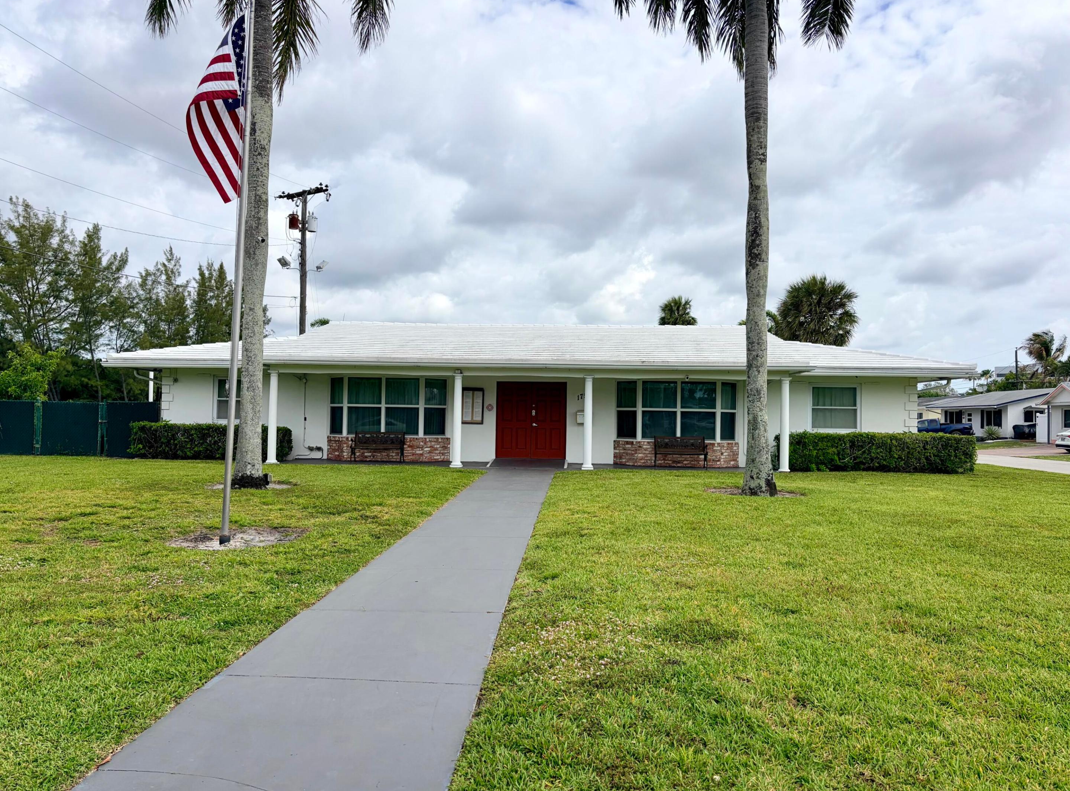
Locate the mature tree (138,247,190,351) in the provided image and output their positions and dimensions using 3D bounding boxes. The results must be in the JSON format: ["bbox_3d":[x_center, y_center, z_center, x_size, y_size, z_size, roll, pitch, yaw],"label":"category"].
[{"bbox_3d":[-23.070,-3.590,50.000,3.600,11.200,3.600,1,-1,0],"label":"mature tree"}]

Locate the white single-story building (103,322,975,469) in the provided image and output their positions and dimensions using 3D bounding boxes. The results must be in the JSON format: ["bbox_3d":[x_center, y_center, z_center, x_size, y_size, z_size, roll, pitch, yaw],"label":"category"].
[{"bbox_3d":[0.100,-0.200,23.800,20.400,4.000,11.400,1,-1,2],"label":"white single-story building"}]

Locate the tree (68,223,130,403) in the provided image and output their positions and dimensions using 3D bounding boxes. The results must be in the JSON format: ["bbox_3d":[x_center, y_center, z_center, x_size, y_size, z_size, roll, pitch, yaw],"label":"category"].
[{"bbox_3d":[-23.550,-3.610,43.000,3.500,11.000,3.500,1,-1,0],"label":"tree"}]

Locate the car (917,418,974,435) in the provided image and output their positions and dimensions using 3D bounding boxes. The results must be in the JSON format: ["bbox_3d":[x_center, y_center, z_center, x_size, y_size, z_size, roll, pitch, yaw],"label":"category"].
[{"bbox_3d":[26.900,2.520,54.700,5.500,1.800,1.900,0,-1,26],"label":"car"}]

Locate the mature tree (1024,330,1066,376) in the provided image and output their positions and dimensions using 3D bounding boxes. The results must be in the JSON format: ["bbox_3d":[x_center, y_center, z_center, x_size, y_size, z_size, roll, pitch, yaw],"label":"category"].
[{"bbox_3d":[47.400,-1.170,75.000,4.400,9.900,4.400,1,-1,0],"label":"mature tree"}]

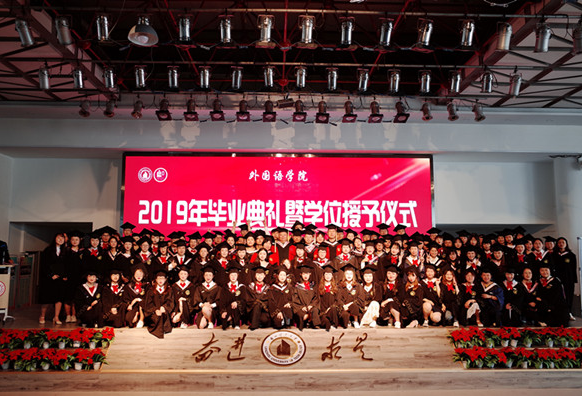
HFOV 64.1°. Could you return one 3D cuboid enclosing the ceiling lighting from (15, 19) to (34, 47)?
[{"bbox_3d":[-3.500,-2.171,6.113,0.190,0.360,0.210,-2,-7,18],"label":"ceiling lighting"}]

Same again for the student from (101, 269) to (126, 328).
[{"bbox_3d":[-3.186,1.768,8.354,0.430,0.994,0.600,1,-6,-7],"label":"student"}]

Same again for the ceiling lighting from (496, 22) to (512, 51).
[{"bbox_3d":[3.901,-2.964,8.548,0.260,0.430,0.270,0,-6,-2],"label":"ceiling lighting"}]

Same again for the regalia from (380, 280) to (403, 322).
[{"bbox_3d":[1.878,1.911,8.739,0.460,0.773,0.500,0,-6,6],"label":"regalia"}]

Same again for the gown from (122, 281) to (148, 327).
[{"bbox_3d":[-2.882,1.934,8.600,0.470,0.792,0.500,2,-6,-12],"label":"gown"}]

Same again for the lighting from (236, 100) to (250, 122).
[{"bbox_3d":[-0.987,-1.758,9.467,0.270,0.350,0.270,0,-6,0],"label":"lighting"}]

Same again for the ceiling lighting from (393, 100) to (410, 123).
[{"bbox_3d":[3.002,-2.349,12.659,0.400,0.500,0.420,0,-6,-2],"label":"ceiling lighting"}]

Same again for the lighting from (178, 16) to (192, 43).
[{"bbox_3d":[-1.645,-2.605,7.200,0.230,0.390,0.240,0,-6,0],"label":"lighting"}]

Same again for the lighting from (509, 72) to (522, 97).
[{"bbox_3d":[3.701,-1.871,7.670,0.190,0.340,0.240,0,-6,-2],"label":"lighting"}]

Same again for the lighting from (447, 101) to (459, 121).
[{"bbox_3d":[3.343,-1.798,9.573,0.210,0.330,0.250,0,-6,0],"label":"lighting"}]

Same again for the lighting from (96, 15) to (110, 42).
[{"bbox_3d":[-2.485,-2.234,6.139,0.180,0.360,0.210,0,-6,-1],"label":"lighting"}]

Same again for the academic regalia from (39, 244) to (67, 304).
[{"bbox_3d":[-4.525,1.440,8.866,0.470,1.129,0.340,4,-7,-33],"label":"academic regalia"}]

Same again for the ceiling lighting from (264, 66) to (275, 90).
[{"bbox_3d":[-0.423,-2.360,9.200,0.230,0.430,0.250,0,-6,0],"label":"ceiling lighting"}]

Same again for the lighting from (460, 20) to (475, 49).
[{"bbox_3d":[2.294,-2.125,6.047,0.190,0.310,0.240,0,-6,-2],"label":"lighting"}]

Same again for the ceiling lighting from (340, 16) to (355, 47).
[{"bbox_3d":[0.752,-2.222,6.218,0.220,0.380,0.250,0,-6,-1],"label":"ceiling lighting"}]

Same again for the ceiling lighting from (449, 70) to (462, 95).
[{"bbox_3d":[2.836,-1.989,8.022,0.190,0.320,0.230,0,-6,0],"label":"ceiling lighting"}]

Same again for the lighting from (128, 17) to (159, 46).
[{"bbox_3d":[-2.554,-2.939,8.097,0.530,0.450,0.530,0,-6,-2],"label":"lighting"}]

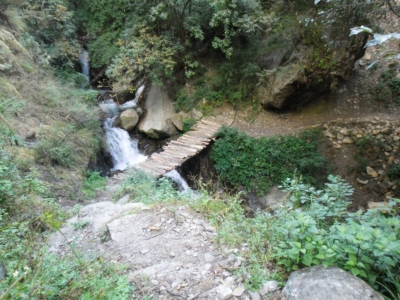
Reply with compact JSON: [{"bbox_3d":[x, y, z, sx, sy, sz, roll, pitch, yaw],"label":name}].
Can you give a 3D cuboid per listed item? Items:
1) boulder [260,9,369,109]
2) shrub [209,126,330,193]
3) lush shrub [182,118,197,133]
[{"bbox_3d":[3.857,-3.332,11.300,3.400,3.000,2.700,3,20,9],"label":"boulder"},{"bbox_3d":[1.805,0.262,8.600,3.000,1.650,1.200,2,20,5],"label":"shrub"},{"bbox_3d":[-0.330,-0.770,9.800,0.420,0.400,0.380,0,20,0],"label":"lush shrub"}]

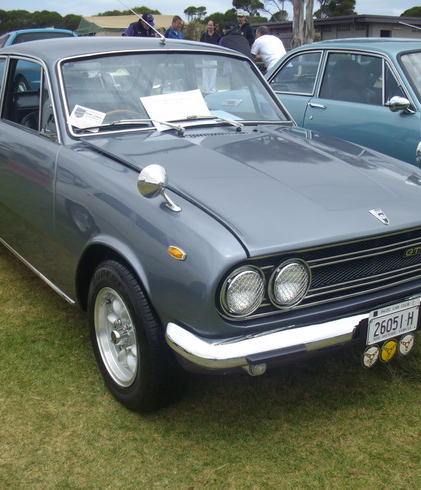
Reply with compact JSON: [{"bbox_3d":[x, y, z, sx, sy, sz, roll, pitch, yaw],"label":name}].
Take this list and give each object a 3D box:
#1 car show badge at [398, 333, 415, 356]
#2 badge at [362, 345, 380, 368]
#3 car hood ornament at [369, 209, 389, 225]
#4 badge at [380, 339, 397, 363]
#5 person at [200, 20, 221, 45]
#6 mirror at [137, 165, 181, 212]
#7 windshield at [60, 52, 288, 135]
[{"bbox_3d":[0.685,0.348,2.439,0.081,0.081,0.010,-10,21,-31],"label":"car show badge"},{"bbox_3d":[0.541,0.378,2.352,0.081,0.081,0.010,-10,21,-31],"label":"badge"},{"bbox_3d":[0.572,-0.092,2.345,0.050,0.012,0.076,-10,52,-31],"label":"car hood ornament"},{"bbox_3d":[0.612,0.363,2.395,0.081,0.081,0.010,-10,21,-31],"label":"badge"},{"bbox_3d":[0.000,-4.177,15.468,0.480,1.570,0.300,5,18,11],"label":"person"},{"bbox_3d":[-0.168,-0.185,2.266,0.122,0.143,0.138,-7,20,-24],"label":"mirror"},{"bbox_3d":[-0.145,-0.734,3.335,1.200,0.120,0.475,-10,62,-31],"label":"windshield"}]

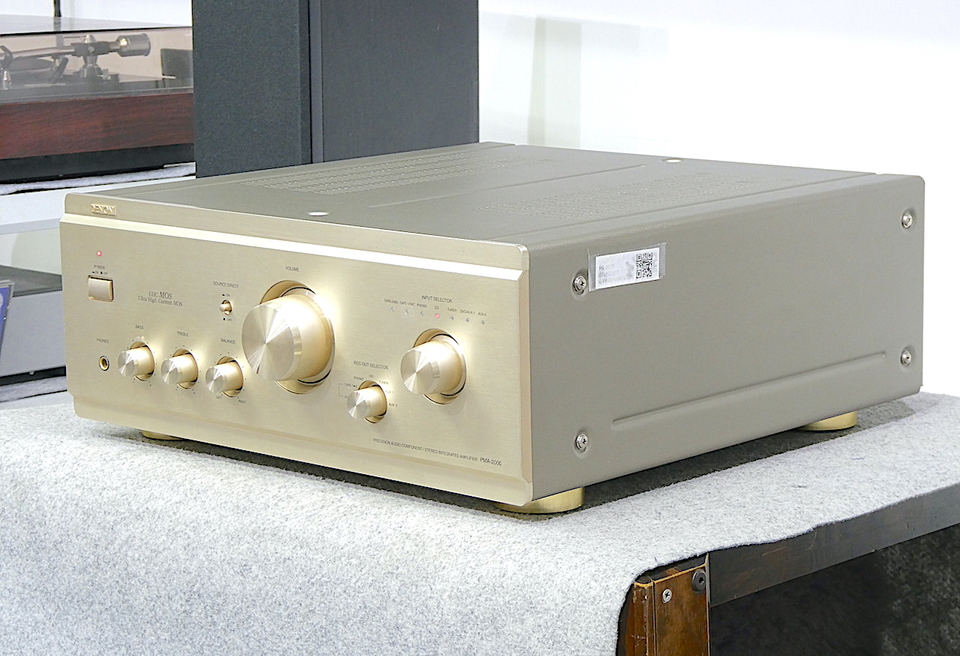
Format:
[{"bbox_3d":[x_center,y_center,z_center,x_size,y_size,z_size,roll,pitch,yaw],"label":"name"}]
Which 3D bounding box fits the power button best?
[{"bbox_3d":[-0.258,-0.026,1.699,0.025,0.015,0.006,8,13,42],"label":"power button"}]

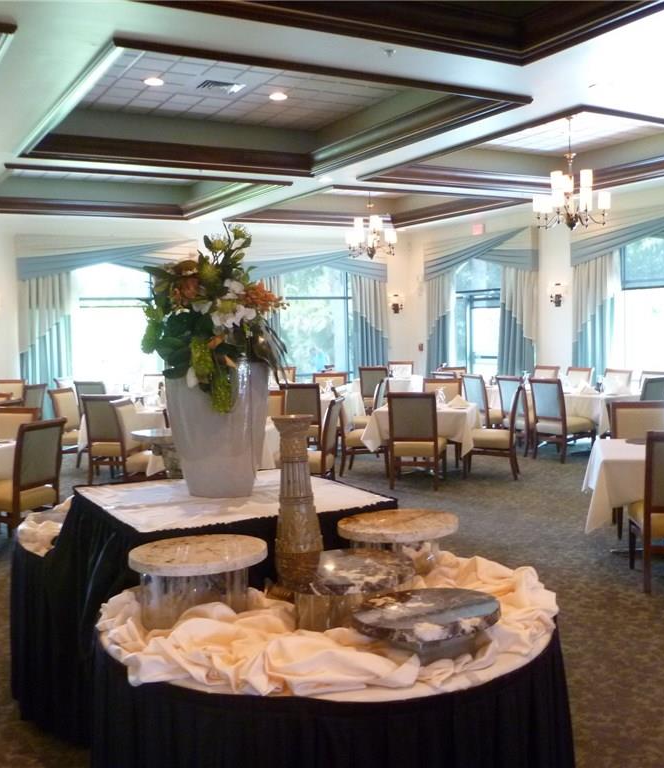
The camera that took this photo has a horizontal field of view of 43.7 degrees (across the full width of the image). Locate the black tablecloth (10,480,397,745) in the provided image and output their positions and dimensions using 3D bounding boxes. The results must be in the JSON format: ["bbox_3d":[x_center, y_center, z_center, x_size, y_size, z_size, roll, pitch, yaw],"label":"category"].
[{"bbox_3d":[-0.585,0.924,3.456,1.200,1.000,1.300,-4,5,-29],"label":"black tablecloth"}]

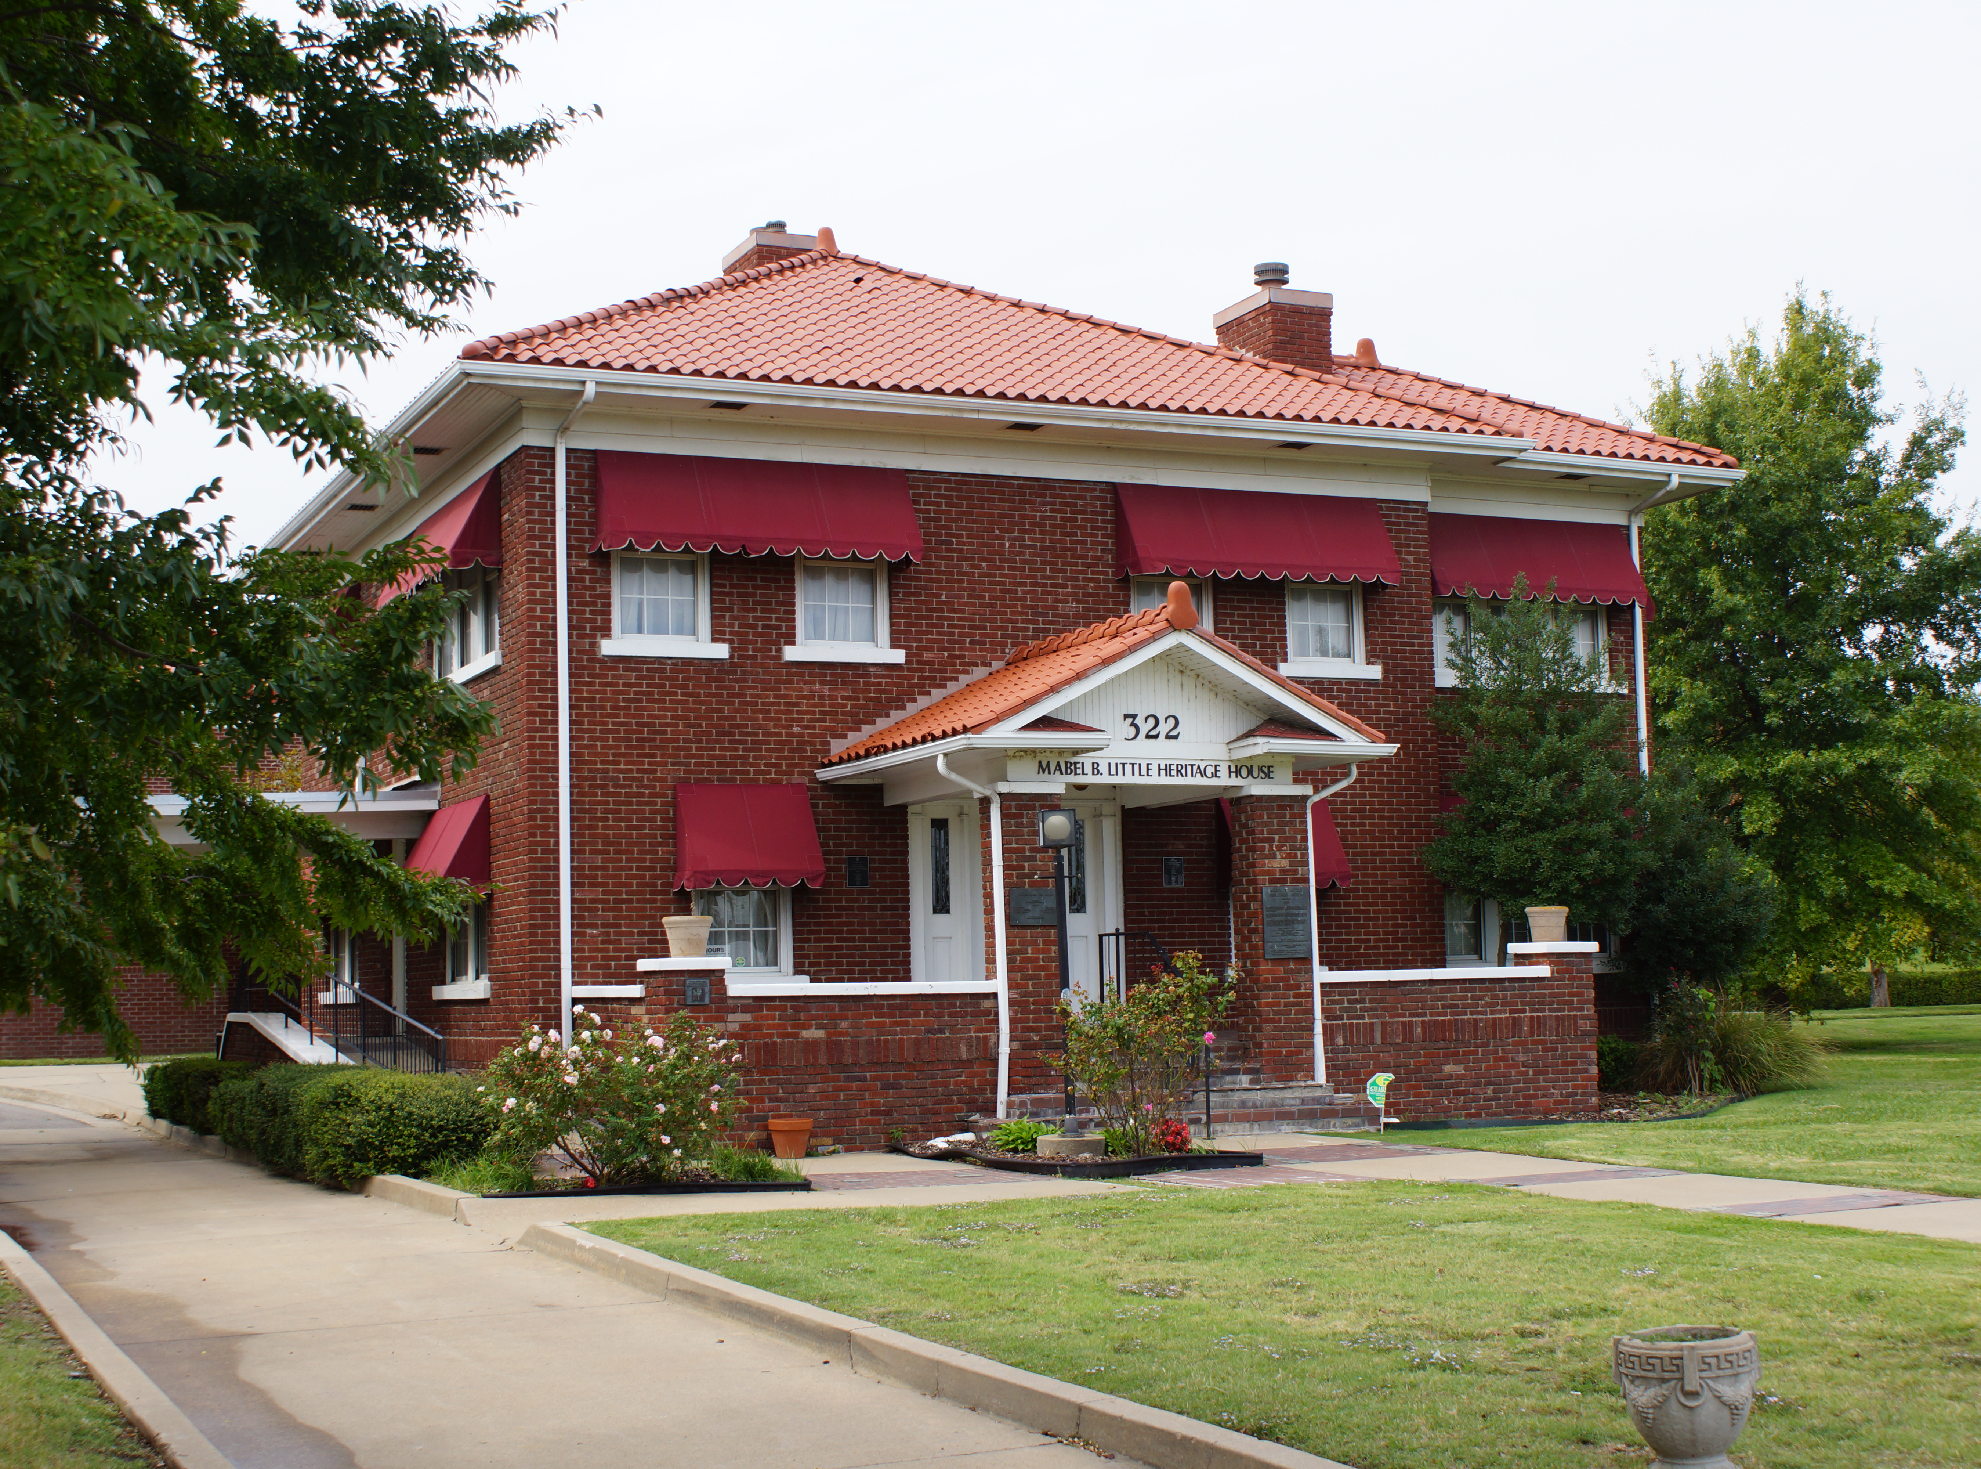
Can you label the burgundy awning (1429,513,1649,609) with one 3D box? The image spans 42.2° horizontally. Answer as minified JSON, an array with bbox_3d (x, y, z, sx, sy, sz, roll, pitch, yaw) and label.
[{"bbox_3d":[5.625,-1.808,26.671,2.710,0.920,0.440,1,-6,-24],"label":"burgundy awning"}]

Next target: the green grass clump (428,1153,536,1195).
[{"bbox_3d":[-3.350,2.893,16.931,0.640,0.230,0.500,1,-6,-25],"label":"green grass clump"}]

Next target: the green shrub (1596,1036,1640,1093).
[{"bbox_3d":[6.014,3.310,25.809,0.770,0.560,0.750,1,-6,-25],"label":"green shrub"}]

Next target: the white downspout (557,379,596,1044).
[{"bbox_3d":[-3.444,0.123,21.579,0.120,6.090,1.020,1,-6,-25],"label":"white downspout"}]

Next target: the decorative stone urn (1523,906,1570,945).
[{"bbox_3d":[5.090,1.728,23.398,0.410,0.335,0.410,-1,-5,0],"label":"decorative stone urn"}]

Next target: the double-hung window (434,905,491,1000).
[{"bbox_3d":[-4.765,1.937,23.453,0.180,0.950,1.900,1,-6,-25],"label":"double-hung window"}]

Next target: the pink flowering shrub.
[{"bbox_3d":[-2.643,2.507,17.818,1.740,1.220,1.500,-2,-6,0],"label":"pink flowering shrub"}]

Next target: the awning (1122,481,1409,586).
[{"bbox_3d":[2.644,-1.904,24.850,2.980,0.950,0.450,1,-6,-25],"label":"awning"}]

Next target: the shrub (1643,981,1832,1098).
[{"bbox_3d":[7.392,3.035,25.843,1.880,1.052,1.650,1,-6,-24],"label":"shrub"}]

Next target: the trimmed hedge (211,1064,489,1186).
[{"bbox_3d":[-5.427,3.149,21.496,1.170,0.790,6.000,1,-6,-25],"label":"trimmed hedge"}]

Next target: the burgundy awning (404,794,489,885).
[{"bbox_3d":[-5.089,1.057,23.851,0.420,0.860,1.960,1,-6,-25],"label":"burgundy awning"}]

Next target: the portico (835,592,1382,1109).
[{"bbox_3d":[0.965,1.012,22.062,3.980,4.202,3.350,1,-6,-24],"label":"portico"}]

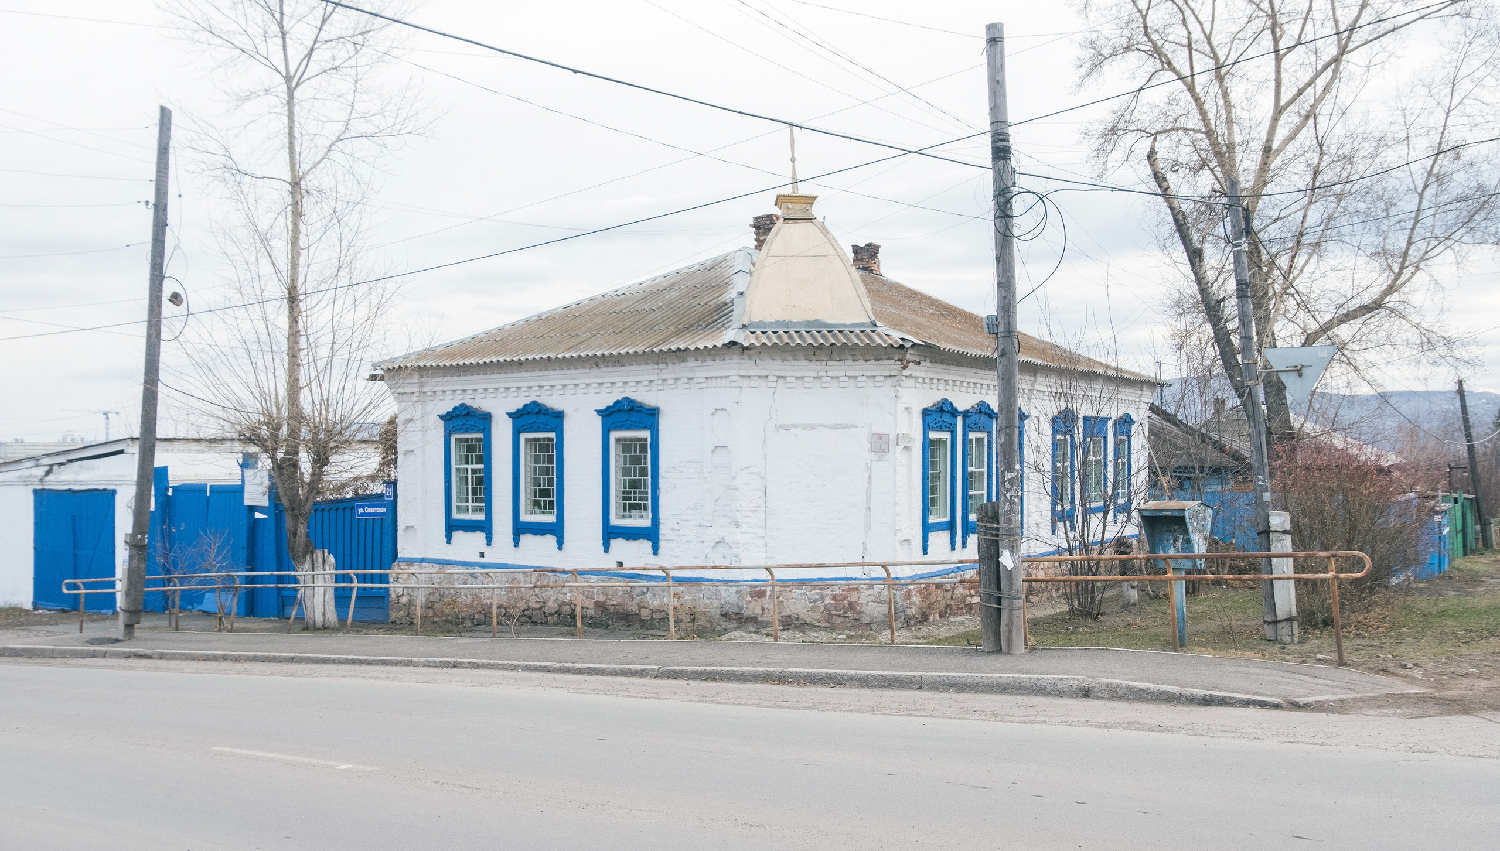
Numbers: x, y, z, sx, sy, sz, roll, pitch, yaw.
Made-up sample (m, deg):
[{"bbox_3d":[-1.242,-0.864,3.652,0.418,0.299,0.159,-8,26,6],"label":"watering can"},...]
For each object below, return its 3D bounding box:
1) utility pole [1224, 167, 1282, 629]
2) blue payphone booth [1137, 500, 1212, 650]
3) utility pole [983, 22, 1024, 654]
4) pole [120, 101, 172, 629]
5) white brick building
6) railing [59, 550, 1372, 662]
[{"bbox_3d":[5.485,-0.184,13.199,0.170,5.080,0.170,-5,-2,34],"label":"utility pole"},{"bbox_3d":[4.649,1.609,13.078,0.560,1.569,0.620,-3,-2,42],"label":"blue payphone booth"},{"bbox_3d":[2.809,-0.985,13.318,0.250,6.953,0.250,-2,-2,35],"label":"utility pole"},{"bbox_3d":[-11.298,-1.014,22.687,0.300,10.009,0.300,2,-2,35],"label":"pole"},{"bbox_3d":[1.334,-0.169,23.719,9.688,6.600,13.455,-1,-2,35],"label":"white brick building"},{"bbox_3d":[-4.045,2.712,18.039,23.984,1.088,0.280,-5,-4,33],"label":"railing"}]

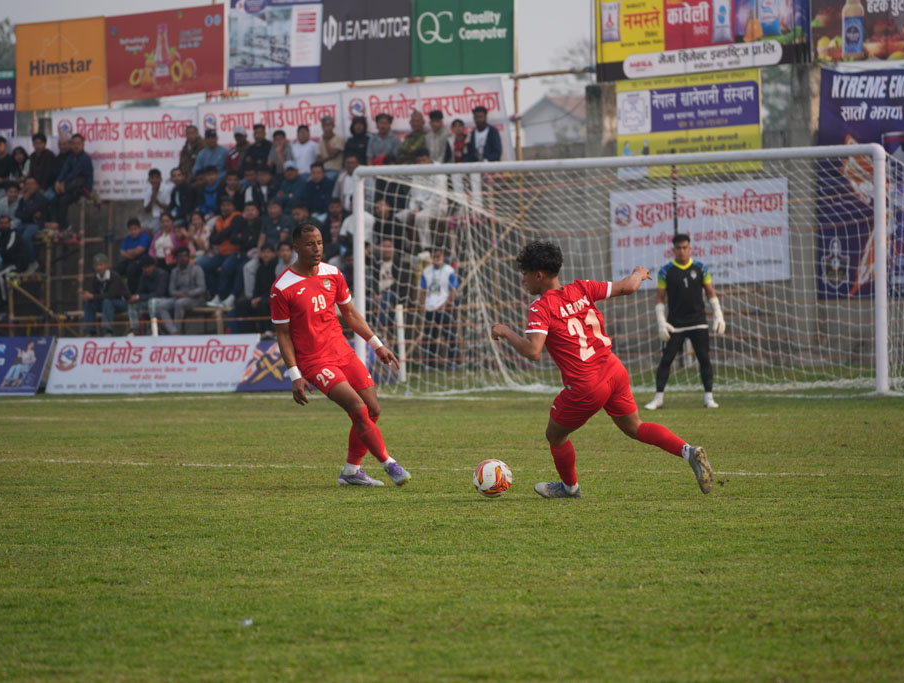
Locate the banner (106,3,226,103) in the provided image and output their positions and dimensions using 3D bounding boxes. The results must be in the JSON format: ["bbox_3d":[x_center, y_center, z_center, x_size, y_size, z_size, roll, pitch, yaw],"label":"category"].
[{"bbox_3d":[-4.111,-4.125,78.500,0.060,1.250,2.500,-2,1,-42],"label":"banner"}]

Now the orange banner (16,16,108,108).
[{"bbox_3d":[-5.691,-4.025,79.500,0.060,1.250,1.950,-2,1,-42],"label":"orange banner"}]

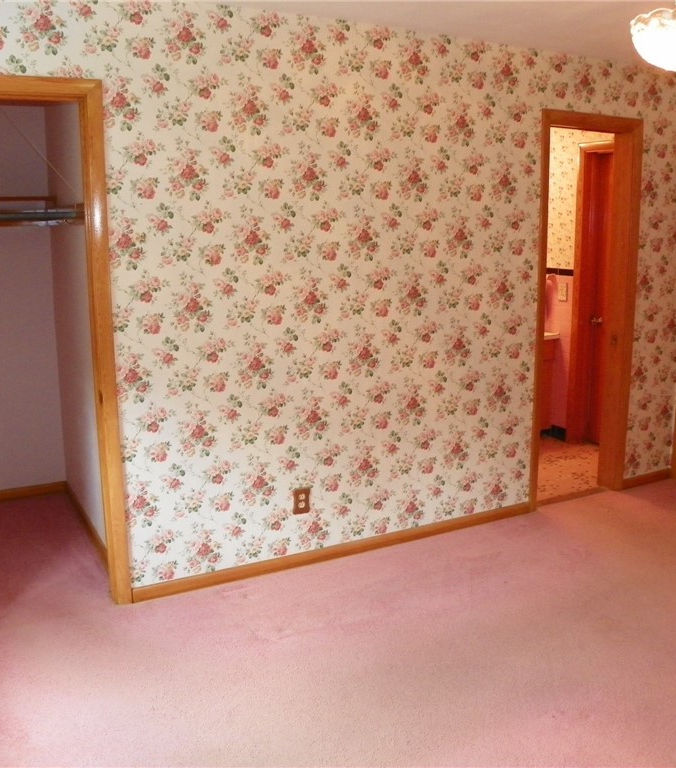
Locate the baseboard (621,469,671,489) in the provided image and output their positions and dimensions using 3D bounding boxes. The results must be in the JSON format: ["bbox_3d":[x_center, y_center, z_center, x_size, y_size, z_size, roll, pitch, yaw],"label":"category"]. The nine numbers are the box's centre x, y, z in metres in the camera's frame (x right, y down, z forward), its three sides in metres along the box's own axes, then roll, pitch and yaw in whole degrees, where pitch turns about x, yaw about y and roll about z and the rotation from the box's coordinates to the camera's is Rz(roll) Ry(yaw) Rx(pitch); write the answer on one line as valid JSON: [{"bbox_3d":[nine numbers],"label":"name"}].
[{"bbox_3d":[1.886,0.585,4.643,0.410,0.068,0.018,-6,13,-27],"label":"baseboard"}]

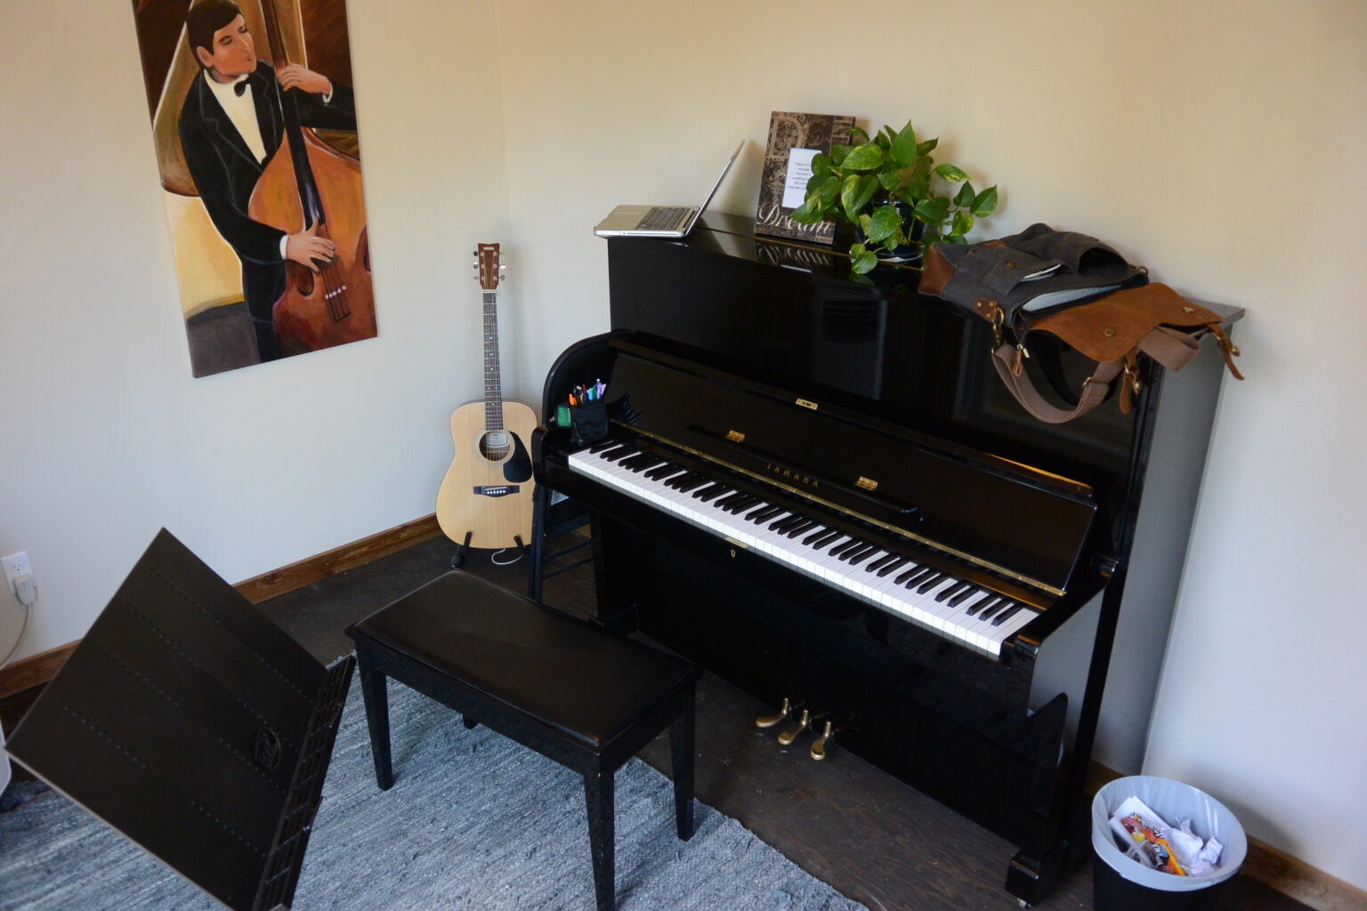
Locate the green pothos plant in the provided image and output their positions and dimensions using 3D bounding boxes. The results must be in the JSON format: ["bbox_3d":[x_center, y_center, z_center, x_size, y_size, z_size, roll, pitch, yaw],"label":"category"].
[{"bbox_3d":[0.475,-0.604,2.353,0.440,0.310,0.300,21,30,39],"label":"green pothos plant"}]

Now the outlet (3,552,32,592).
[{"bbox_3d":[-1.831,0.325,2.826,0.012,0.115,0.070,21,30,39],"label":"outlet"}]

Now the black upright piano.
[{"bbox_3d":[0.331,0.185,2.503,1.475,1.275,0.660,21,30,39],"label":"black upright piano"}]

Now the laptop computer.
[{"bbox_3d":[-0.029,-0.707,2.709,0.345,0.215,0.325,4,23,7],"label":"laptop computer"}]

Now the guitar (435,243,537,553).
[{"bbox_3d":[-0.629,-0.200,3.432,0.410,1.030,0.120,-2,3,5],"label":"guitar"}]

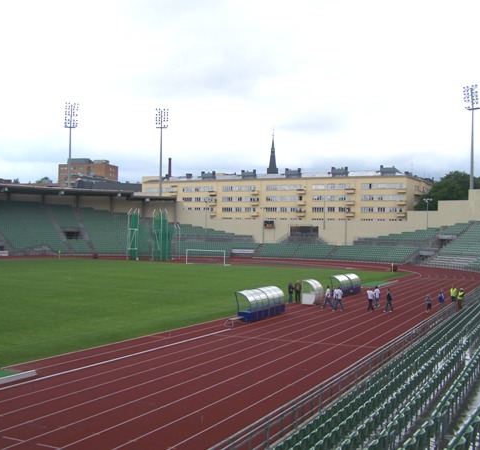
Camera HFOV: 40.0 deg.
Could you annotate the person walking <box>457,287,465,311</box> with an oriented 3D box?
[{"bbox_3d":[17.052,5.722,50.800,0.520,1.740,0.480,1,-1,23],"label":"person walking"}]

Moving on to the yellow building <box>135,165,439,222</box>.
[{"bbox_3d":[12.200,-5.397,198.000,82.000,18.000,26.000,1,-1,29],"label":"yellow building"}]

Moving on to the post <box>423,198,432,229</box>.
[{"bbox_3d":[40.200,-2.076,141.000,1.900,7.000,1.300,0,-1,45],"label":"post"}]

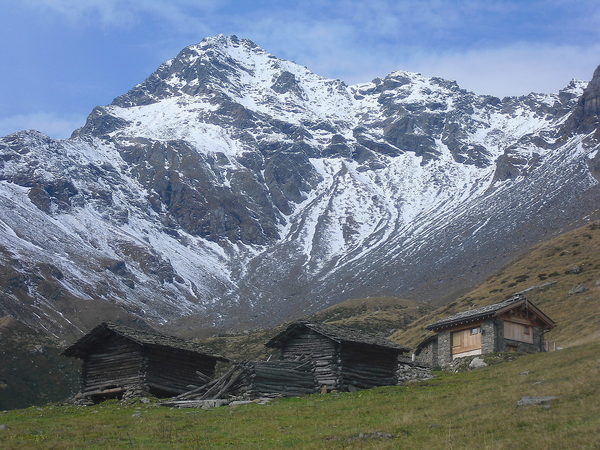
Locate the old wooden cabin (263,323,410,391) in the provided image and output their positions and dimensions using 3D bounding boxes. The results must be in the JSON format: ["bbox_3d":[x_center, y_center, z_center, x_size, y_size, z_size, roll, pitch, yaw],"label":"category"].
[{"bbox_3d":[2.238,8.264,109.315,5.400,4.200,7.000,-9,-15,36],"label":"old wooden cabin"}]

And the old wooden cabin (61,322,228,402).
[{"bbox_3d":[-8.837,8.437,107.659,6.000,4.600,7.900,-8,-15,35],"label":"old wooden cabin"}]

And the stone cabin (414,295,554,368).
[{"bbox_3d":[12.596,7.410,124.253,5.750,4.100,7.100,10,-15,-38],"label":"stone cabin"}]

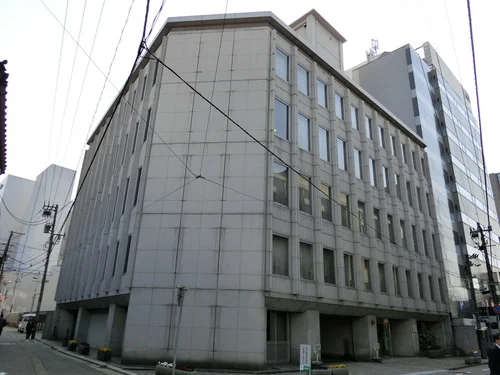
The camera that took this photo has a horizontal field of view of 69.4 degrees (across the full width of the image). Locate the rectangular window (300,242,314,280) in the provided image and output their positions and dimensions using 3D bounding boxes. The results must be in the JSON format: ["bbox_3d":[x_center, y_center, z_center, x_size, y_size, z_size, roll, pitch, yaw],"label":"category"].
[{"bbox_3d":[2.851,3.697,18.006,1.078,1.743,0.200,20,-27,-40],"label":"rectangular window"}]

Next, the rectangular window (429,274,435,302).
[{"bbox_3d":[13.047,7.338,26.243,1.080,1.704,0.150,20,-27,-40],"label":"rectangular window"}]

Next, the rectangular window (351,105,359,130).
[{"bbox_3d":[7.438,-4.906,25.483,0.976,1.756,0.200,20,-27,-40],"label":"rectangular window"}]

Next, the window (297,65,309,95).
[{"bbox_3d":[3.044,-6.214,21.001,0.940,1.716,0.150,20,-27,-40],"label":"window"}]

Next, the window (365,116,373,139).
[{"bbox_3d":[8.424,-4.214,25.798,0.940,1.716,0.150,20,-27,-40],"label":"window"}]

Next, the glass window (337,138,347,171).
[{"bbox_3d":[5.911,-2.069,23.002,1.010,2.098,0.200,20,-27,-40],"label":"glass window"}]

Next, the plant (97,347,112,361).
[{"bbox_3d":[-6.547,7.471,16.270,0.600,0.600,0.600,15,-24,-32],"label":"plant"}]

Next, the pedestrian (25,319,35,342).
[{"bbox_3d":[-17.874,11.602,29.348,0.500,1.670,0.380,13,-23,-27],"label":"pedestrian"}]

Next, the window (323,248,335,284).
[{"bbox_3d":[3.931,3.963,18.227,1.080,1.704,0.150,20,-27,-40],"label":"window"}]

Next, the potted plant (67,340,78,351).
[{"bbox_3d":[-9.741,8.709,19.911,0.486,0.496,0.486,16,-25,-32],"label":"potted plant"}]

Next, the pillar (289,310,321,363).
[{"bbox_3d":[2.782,7.367,17.982,0.948,2.373,1.053,20,-27,-40],"label":"pillar"}]

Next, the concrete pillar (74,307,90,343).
[{"bbox_3d":[-11.380,9.423,24.633,0.650,2.356,1.000,16,-25,-32],"label":"concrete pillar"}]

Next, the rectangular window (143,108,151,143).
[{"bbox_3d":[-5.227,-3.462,19.068,0.150,1.990,1.080,16,-25,-33],"label":"rectangular window"}]

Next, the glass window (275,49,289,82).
[{"bbox_3d":[1.699,-6.714,19.802,0.940,1.716,0.150,20,-27,-40],"label":"glass window"}]

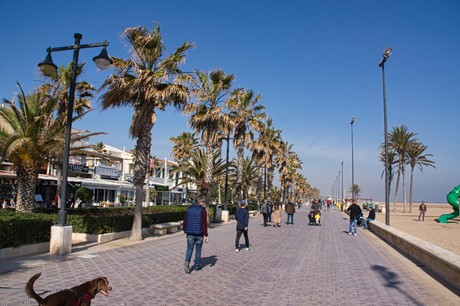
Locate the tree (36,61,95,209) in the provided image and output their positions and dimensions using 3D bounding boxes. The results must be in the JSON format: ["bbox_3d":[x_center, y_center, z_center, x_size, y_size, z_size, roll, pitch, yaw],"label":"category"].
[{"bbox_3d":[-10.821,-0.818,22.677,3.600,10.447,3.600,-1,-8,15],"label":"tree"}]

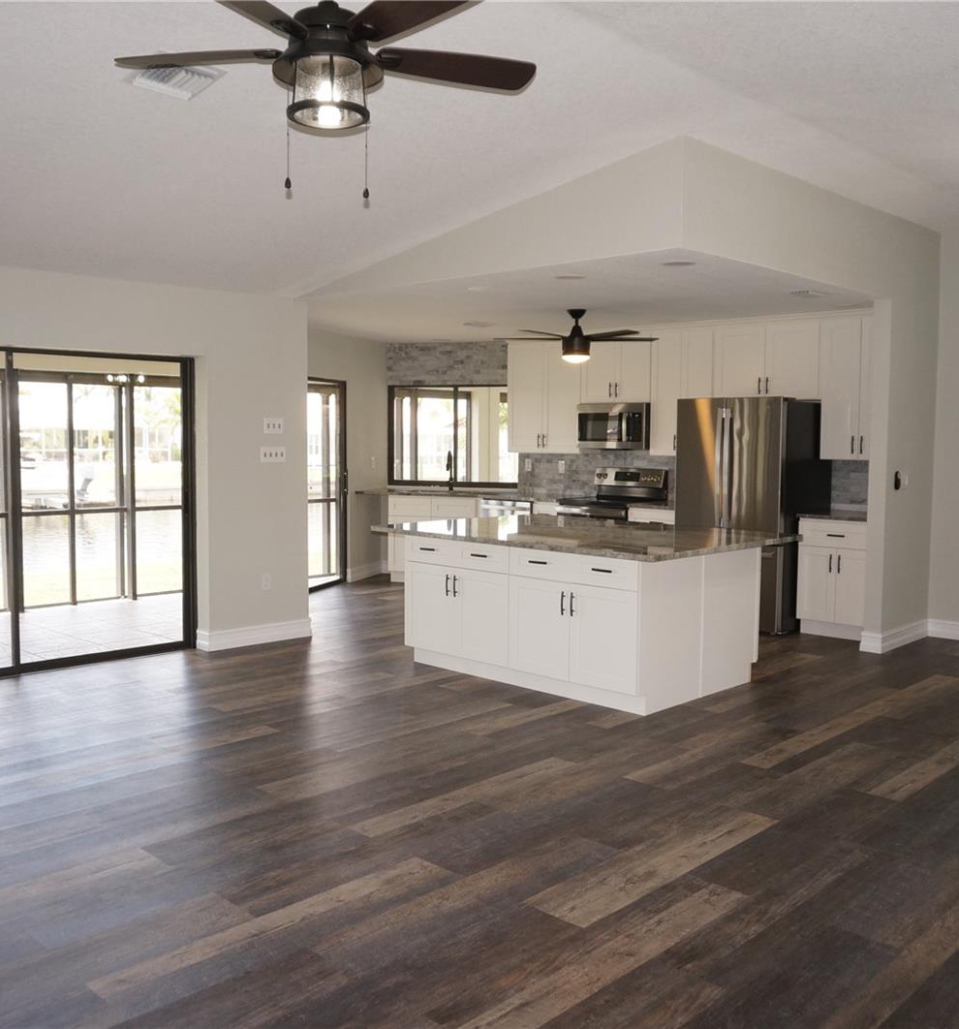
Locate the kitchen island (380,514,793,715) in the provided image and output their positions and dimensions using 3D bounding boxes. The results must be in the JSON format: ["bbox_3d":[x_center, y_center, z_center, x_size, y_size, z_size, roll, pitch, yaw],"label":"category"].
[{"bbox_3d":[0.600,0.548,6.567,1.460,0.879,2.286,-4,6,-45],"label":"kitchen island"}]

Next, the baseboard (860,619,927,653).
[{"bbox_3d":[3.028,0.877,7.501,0.153,0.130,0.863,5,7,44],"label":"baseboard"}]

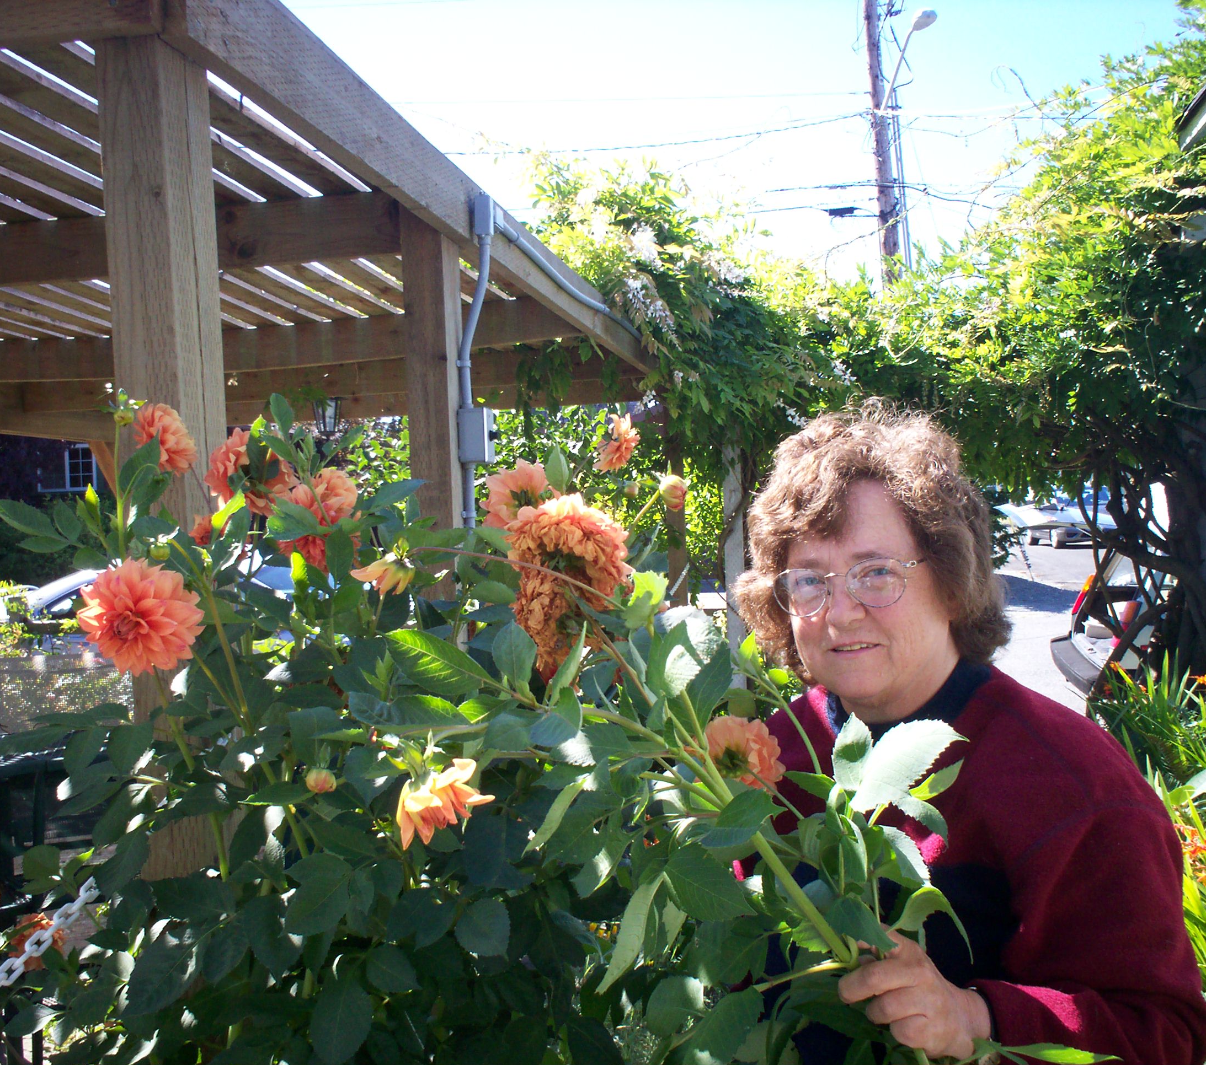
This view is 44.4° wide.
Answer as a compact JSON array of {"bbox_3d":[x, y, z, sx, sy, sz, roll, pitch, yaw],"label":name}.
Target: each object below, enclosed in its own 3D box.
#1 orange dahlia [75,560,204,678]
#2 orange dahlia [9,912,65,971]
[{"bbox_3d":[-0.419,0.076,1.340,0.112,0.103,0.055,-2,3,3],"label":"orange dahlia"},{"bbox_3d":[-0.728,0.526,1.900,0.074,0.074,0.055,-2,-24,-1],"label":"orange dahlia"}]

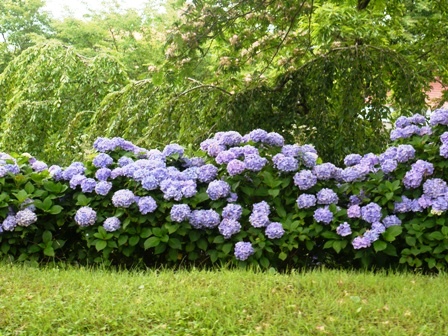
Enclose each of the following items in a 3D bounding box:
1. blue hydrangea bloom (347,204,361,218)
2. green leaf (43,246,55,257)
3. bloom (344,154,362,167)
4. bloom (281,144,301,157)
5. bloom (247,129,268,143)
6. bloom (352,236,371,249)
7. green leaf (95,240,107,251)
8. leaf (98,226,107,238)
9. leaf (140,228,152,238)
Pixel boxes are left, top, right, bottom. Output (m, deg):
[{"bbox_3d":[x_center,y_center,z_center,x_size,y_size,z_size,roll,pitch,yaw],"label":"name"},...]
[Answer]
[{"bbox_3d":[1.050,0.353,6.900,0.105,0.105,0.110,0,4,0],"label":"blue hydrangea bloom"},{"bbox_3d":[-1.393,0.665,6.800,0.084,0.080,0.060,0,5,0],"label":"green leaf"},{"bbox_3d":[1.107,-0.064,7.300,0.149,0.112,0.142,0,6,0],"label":"bloom"},{"bbox_3d":[0.575,-0.139,7.300,0.158,0.110,0.150,0,4,0],"label":"bloom"},{"bbox_3d":[0.297,-0.281,7.450,0.183,0.118,0.178,0,4,0],"label":"bloom"},{"bbox_3d":[1.002,0.544,6.200,0.138,0.092,0.131,0,5,0],"label":"bloom"},{"bbox_3d":[-0.990,0.622,6.850,0.091,0.088,0.045,0,-24,0],"label":"green leaf"},{"bbox_3d":[-0.974,0.517,6.850,0.064,0.094,0.060,0,4,0],"label":"leaf"},{"bbox_3d":[-0.619,0.521,6.800,0.092,0.076,0.060,0,5,0],"label":"leaf"}]

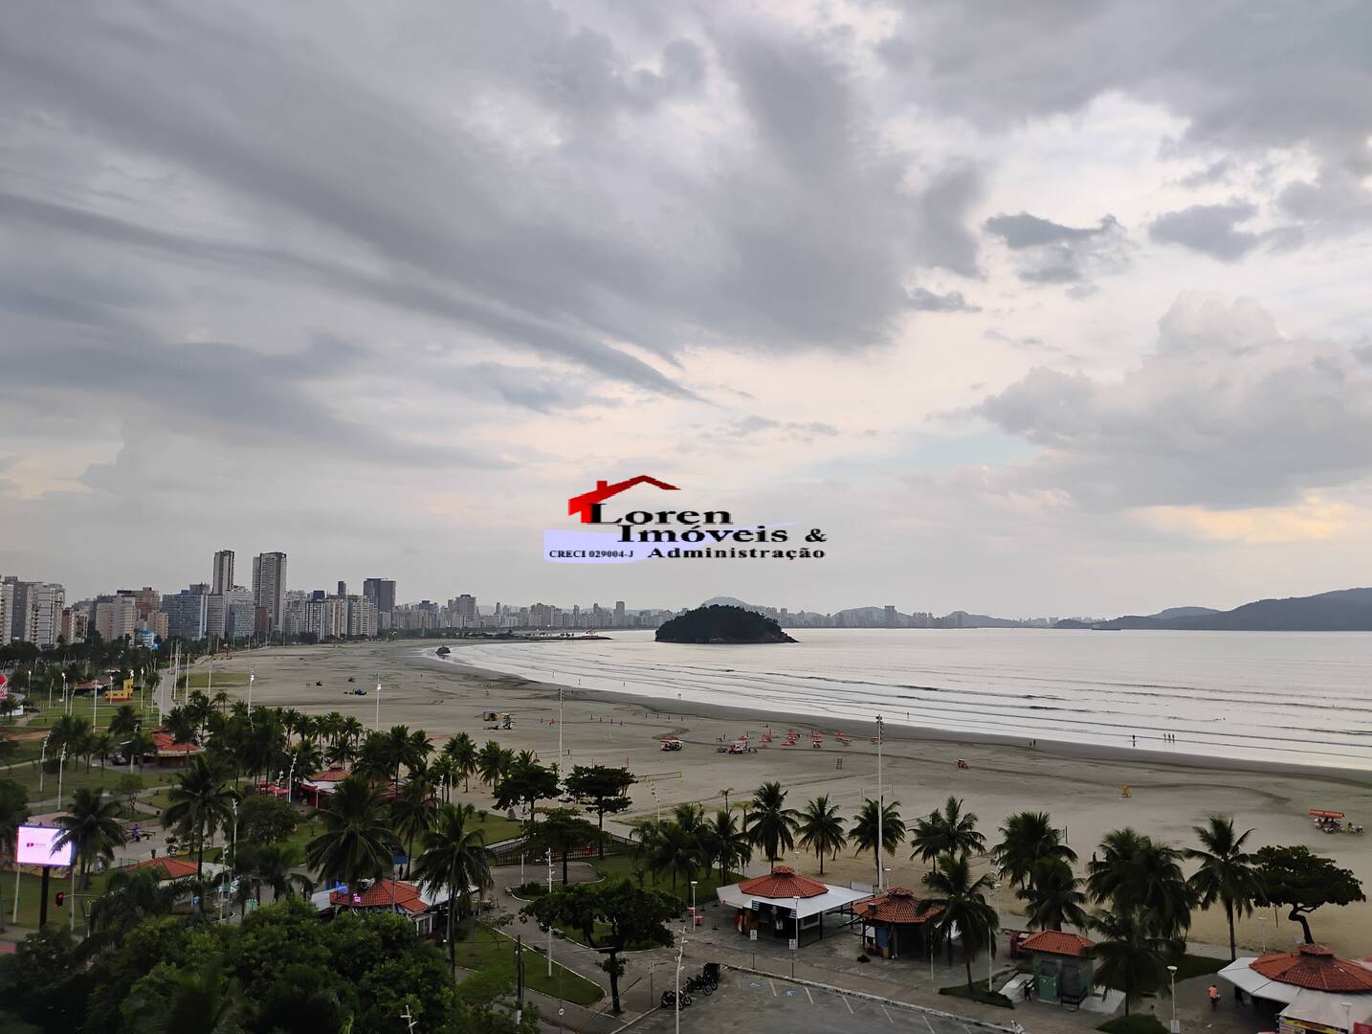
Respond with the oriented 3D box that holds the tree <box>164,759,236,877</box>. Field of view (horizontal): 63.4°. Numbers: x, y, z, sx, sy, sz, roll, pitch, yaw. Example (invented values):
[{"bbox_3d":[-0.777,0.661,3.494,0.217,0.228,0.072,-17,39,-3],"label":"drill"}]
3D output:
[{"bbox_3d":[-44.770,29.440,103.120,6.980,14.400,6.980,3,-6,-23],"label":"tree"}]

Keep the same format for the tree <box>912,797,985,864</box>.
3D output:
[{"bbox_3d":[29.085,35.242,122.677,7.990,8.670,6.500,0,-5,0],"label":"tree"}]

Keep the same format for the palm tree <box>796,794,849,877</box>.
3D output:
[{"bbox_3d":[15.206,35.350,123.988,5.750,8.710,5.750,0,-5,0],"label":"palm tree"}]

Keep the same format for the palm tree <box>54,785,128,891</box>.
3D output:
[{"bbox_3d":[-59.830,32.410,112.090,7.250,10.040,7.250,3,-6,-27],"label":"palm tree"}]

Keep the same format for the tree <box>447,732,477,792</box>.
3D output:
[{"bbox_3d":[-35.700,39.100,177.310,4.970,9.510,4.970,0,-5,0],"label":"tree"}]

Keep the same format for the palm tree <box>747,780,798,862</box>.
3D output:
[{"bbox_3d":[9.526,34.202,121.740,5.880,10.570,5.880,0,-5,0],"label":"palm tree"}]

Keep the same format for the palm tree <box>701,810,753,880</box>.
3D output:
[{"bbox_3d":[4.296,35.226,118.633,5.390,7.930,5.390,0,-5,0],"label":"palm tree"}]

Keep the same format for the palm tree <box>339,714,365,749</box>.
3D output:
[{"bbox_3d":[-68.290,44.290,227.390,5.490,8.000,5.490,2,-6,-16],"label":"palm tree"}]

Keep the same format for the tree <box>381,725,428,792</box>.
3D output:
[{"bbox_3d":[-42.096,36.776,166.601,6.748,11.224,6.748,1,-6,-14],"label":"tree"}]

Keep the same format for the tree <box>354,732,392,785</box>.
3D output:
[{"bbox_3d":[-45.810,36.910,163.260,5.830,10.840,5.830,2,-6,-15],"label":"tree"}]

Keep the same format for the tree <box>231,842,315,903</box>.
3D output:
[{"bbox_3d":[-36.746,32.444,98.838,7.244,7.057,7.244,2,-6,-20],"label":"tree"}]

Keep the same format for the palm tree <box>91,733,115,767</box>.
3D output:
[{"bbox_3d":[-100.420,40.960,191.800,4.260,7.650,4.260,3,-6,-27],"label":"palm tree"}]

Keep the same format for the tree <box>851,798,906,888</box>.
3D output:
[{"bbox_3d":[19.362,32.801,111.845,5.501,8.802,5.501,-1,-5,10],"label":"tree"}]

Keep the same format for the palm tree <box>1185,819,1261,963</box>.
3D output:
[{"bbox_3d":[42.810,29.395,88.513,6.061,11.180,6.061,-3,-6,25],"label":"palm tree"}]

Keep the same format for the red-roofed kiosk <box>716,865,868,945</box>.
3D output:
[{"bbox_3d":[9.250,35.391,105.000,12.600,5.000,11.400,-4,-7,39],"label":"red-roofed kiosk"}]

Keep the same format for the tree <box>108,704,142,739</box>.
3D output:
[{"bbox_3d":[-111.730,42.680,221.060,6.830,10.620,6.830,0,-5,0],"label":"tree"}]

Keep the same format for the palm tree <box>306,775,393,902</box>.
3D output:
[{"bbox_3d":[-27.520,28.360,90.380,7.170,14.540,7.170,0,-5,0],"label":"palm tree"}]

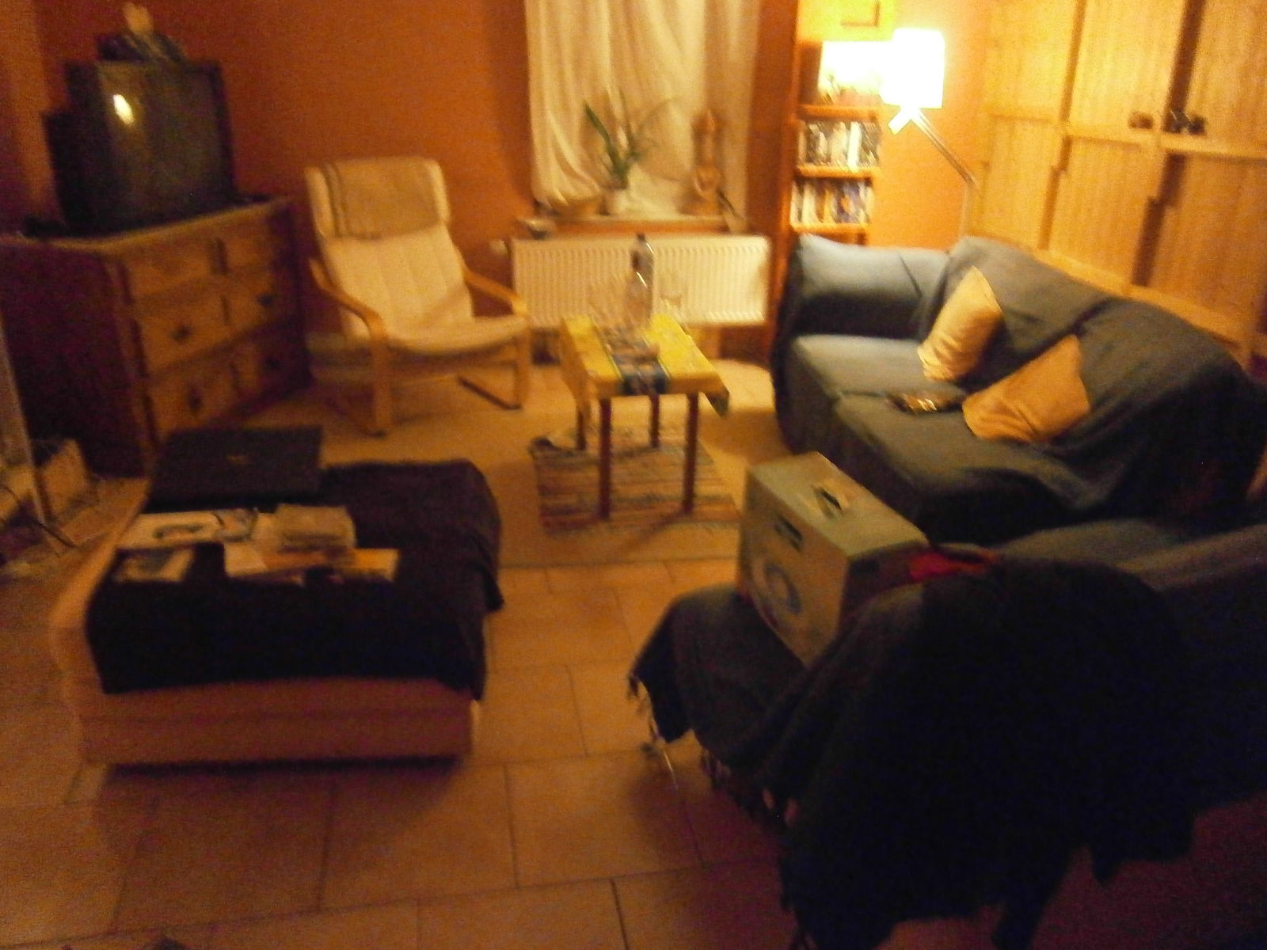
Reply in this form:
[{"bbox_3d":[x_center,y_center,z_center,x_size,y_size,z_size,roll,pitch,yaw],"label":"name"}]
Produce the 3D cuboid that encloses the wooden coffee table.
[{"bbox_3d":[0.006,-0.234,3.376,0.420,0.450,0.810,-3,23,-10],"label":"wooden coffee table"}]

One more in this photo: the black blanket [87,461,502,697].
[{"bbox_3d":[-0.650,0.185,2.061,0.740,0.235,0.710,0,23,-4],"label":"black blanket"}]

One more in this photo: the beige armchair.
[{"bbox_3d":[-0.933,-0.805,3.976,0.680,1.000,0.820,-14,27,-34],"label":"beige armchair"}]

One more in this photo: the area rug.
[{"bbox_3d":[-0.029,-0.016,3.422,0.650,0.012,0.886,-3,23,-10],"label":"area rug"}]

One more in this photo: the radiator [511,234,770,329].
[{"bbox_3d":[0.037,-0.920,4.514,1.210,0.410,0.100,-3,23,-10],"label":"radiator"}]

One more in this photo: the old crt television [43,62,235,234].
[{"bbox_3d":[-1.861,-1.219,3.479,0.420,0.530,0.590,12,25,23],"label":"old crt television"}]

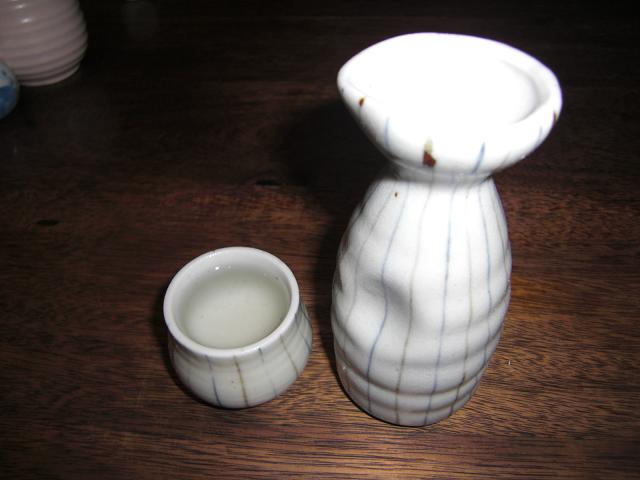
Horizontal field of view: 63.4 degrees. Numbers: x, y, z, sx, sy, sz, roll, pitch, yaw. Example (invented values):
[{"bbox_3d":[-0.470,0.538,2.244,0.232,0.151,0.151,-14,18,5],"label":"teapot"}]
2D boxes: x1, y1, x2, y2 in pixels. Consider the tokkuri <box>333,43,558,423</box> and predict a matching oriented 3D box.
[{"bbox_3d":[0.035,0.009,0.176,0.063,0.137,0.063,5,48,7],"label":"tokkuri"}]

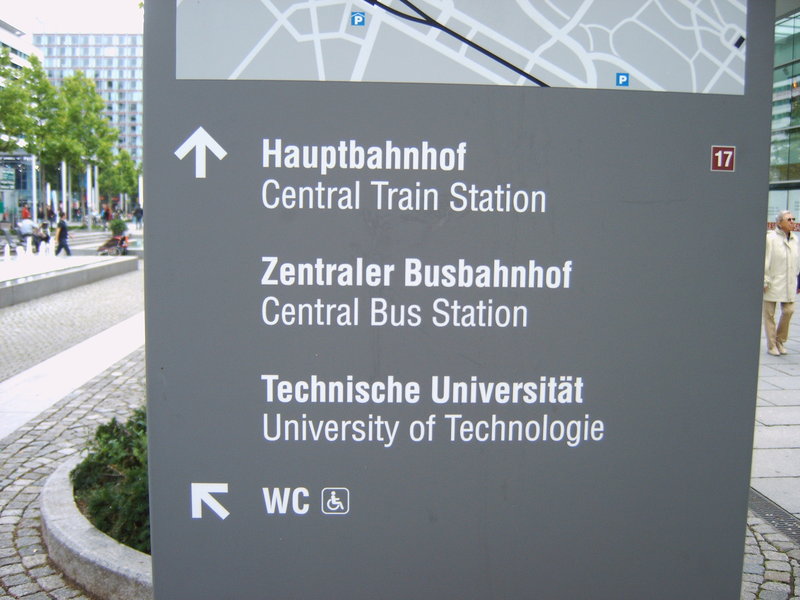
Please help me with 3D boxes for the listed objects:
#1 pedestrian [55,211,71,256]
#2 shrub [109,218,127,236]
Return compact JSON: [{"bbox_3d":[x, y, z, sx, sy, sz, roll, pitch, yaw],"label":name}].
[{"bbox_3d":[-10.854,-1.962,27.500,0.520,1.720,0.520,-1,6,-9],"label":"pedestrian"},{"bbox_3d":[-13.201,-3.359,40.000,0.840,0.880,0.840,0,5,0],"label":"shrub"}]

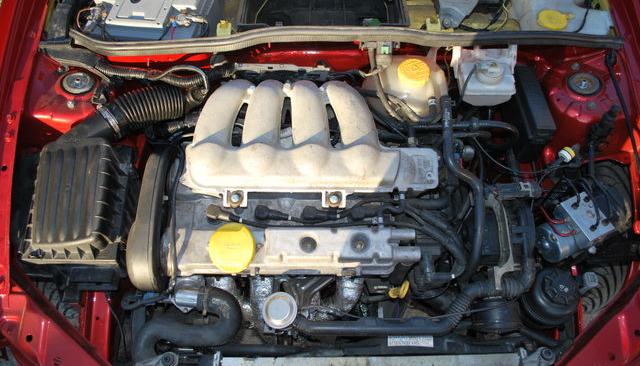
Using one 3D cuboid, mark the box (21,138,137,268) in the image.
[{"bbox_3d":[-0.471,0.041,0.948,0.182,0.105,0.235,0,68,0],"label":"box"}]

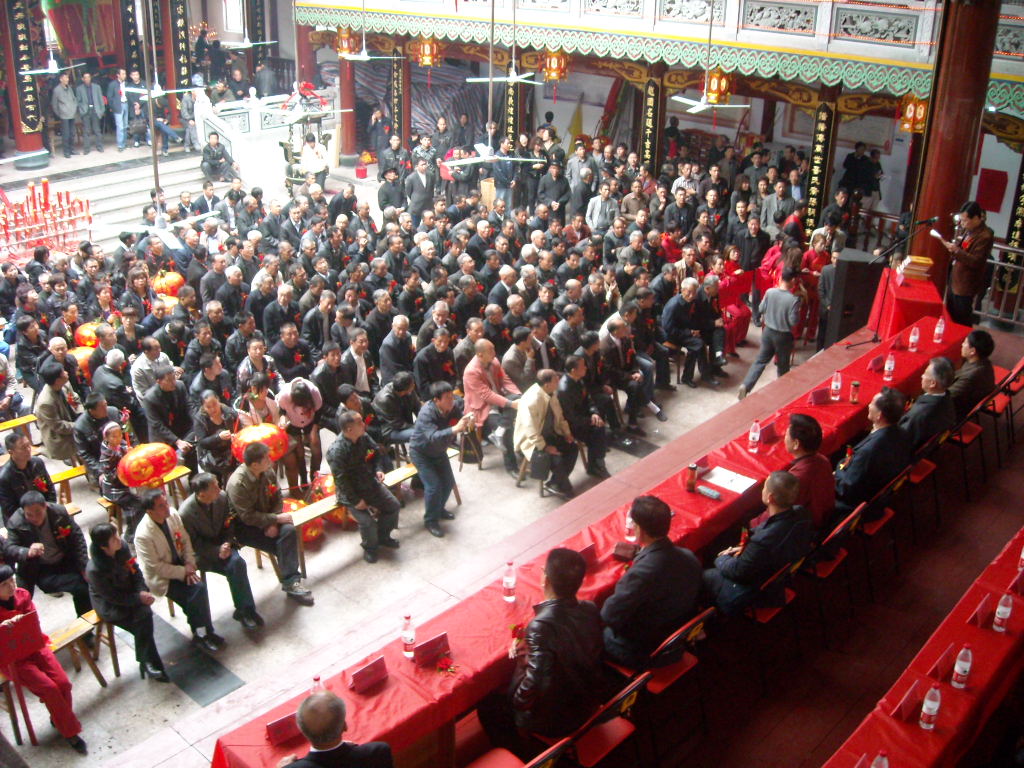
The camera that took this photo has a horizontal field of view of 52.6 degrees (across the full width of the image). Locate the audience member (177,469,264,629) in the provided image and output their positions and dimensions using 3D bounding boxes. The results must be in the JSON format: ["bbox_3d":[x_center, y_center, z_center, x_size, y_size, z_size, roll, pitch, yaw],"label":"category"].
[{"bbox_3d":[-2.086,1.183,7.359,0.780,1.220,0.520,14,26,27],"label":"audience member"}]

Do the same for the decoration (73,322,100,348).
[{"bbox_3d":[-4.519,-0.521,11.128,0.420,0.280,0.420,20,29,37],"label":"decoration"}]

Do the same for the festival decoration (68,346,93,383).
[{"bbox_3d":[-4.388,-0.169,10.628,0.500,0.380,0.500,21,30,37],"label":"festival decoration"}]

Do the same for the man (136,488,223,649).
[{"bbox_3d":[-2.462,1.395,7.724,0.780,1.260,0.520,12,26,23],"label":"man"}]

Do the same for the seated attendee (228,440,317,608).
[{"bbox_3d":[-1.853,1.086,8.202,0.760,1.300,0.520,10,25,18],"label":"seated attendee"}]

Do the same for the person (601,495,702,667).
[{"bbox_3d":[0.696,1.145,5.368,0.800,1.270,0.580,21,30,37],"label":"person"}]

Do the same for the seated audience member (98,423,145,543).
[{"bbox_3d":[-3.299,0.873,8.855,0.600,1.100,0.420,18,28,33],"label":"seated audience member"}]

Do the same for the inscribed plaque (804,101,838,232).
[{"bbox_3d":[4.483,-3.085,15.266,0.300,2.100,0.070,21,31,38],"label":"inscribed plaque"}]

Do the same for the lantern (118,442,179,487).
[{"bbox_3d":[-3.156,0.707,8.982,0.530,0.370,0.530,21,31,38],"label":"lantern"}]

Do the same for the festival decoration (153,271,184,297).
[{"bbox_3d":[-4.438,-1.275,13.362,0.450,0.330,0.450,21,31,38],"label":"festival decoration"}]

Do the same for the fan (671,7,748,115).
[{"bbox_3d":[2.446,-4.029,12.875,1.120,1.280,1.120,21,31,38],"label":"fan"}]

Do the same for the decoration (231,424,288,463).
[{"bbox_3d":[-2.291,0.541,9.404,0.520,0.370,0.520,1,24,0],"label":"decoration"}]

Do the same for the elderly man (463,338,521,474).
[{"bbox_3d":[-0.169,0.228,10.517,0.800,1.260,0.560,9,25,18],"label":"elderly man"}]

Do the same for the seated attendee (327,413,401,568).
[{"bbox_3d":[-1.187,0.828,8.279,0.750,1.220,0.550,18,28,35],"label":"seated attendee"}]

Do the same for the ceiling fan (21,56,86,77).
[{"bbox_3d":[-7.019,-4.845,15.851,1.120,0.280,1.100,-8,25,-22],"label":"ceiling fan"}]

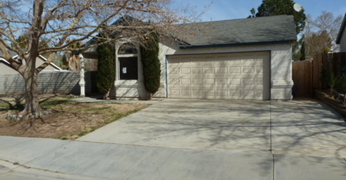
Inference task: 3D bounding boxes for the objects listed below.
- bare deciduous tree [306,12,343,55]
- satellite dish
[{"bbox_3d":[17.509,-4.300,29.000,5.600,9.500,5.400,1,1,24],"label":"bare deciduous tree"},{"bbox_3d":[7.603,-5.002,15.200,0.560,0.560,0.380,1,1,18],"label":"satellite dish"}]

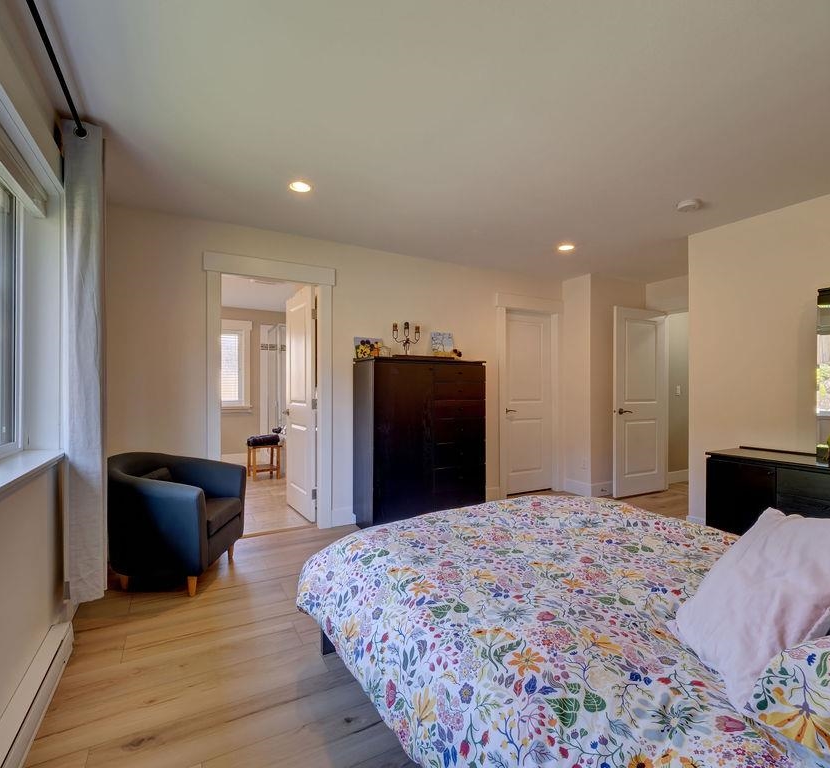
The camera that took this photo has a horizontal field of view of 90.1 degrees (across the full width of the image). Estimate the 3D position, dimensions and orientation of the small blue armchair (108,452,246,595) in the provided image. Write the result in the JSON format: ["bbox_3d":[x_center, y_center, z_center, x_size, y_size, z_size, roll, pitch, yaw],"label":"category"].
[{"bbox_3d":[-1.526,0.828,2.611,0.650,0.765,0.640,0,0,1],"label":"small blue armchair"}]

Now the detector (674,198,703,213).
[{"bbox_3d":[1.861,-1.210,2.807,0.145,0.048,0.145,0,0,0],"label":"detector"}]

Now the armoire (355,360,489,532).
[{"bbox_3d":[0.059,0.510,3.743,1.135,1.405,0.460,0,0,-29],"label":"armoire"}]

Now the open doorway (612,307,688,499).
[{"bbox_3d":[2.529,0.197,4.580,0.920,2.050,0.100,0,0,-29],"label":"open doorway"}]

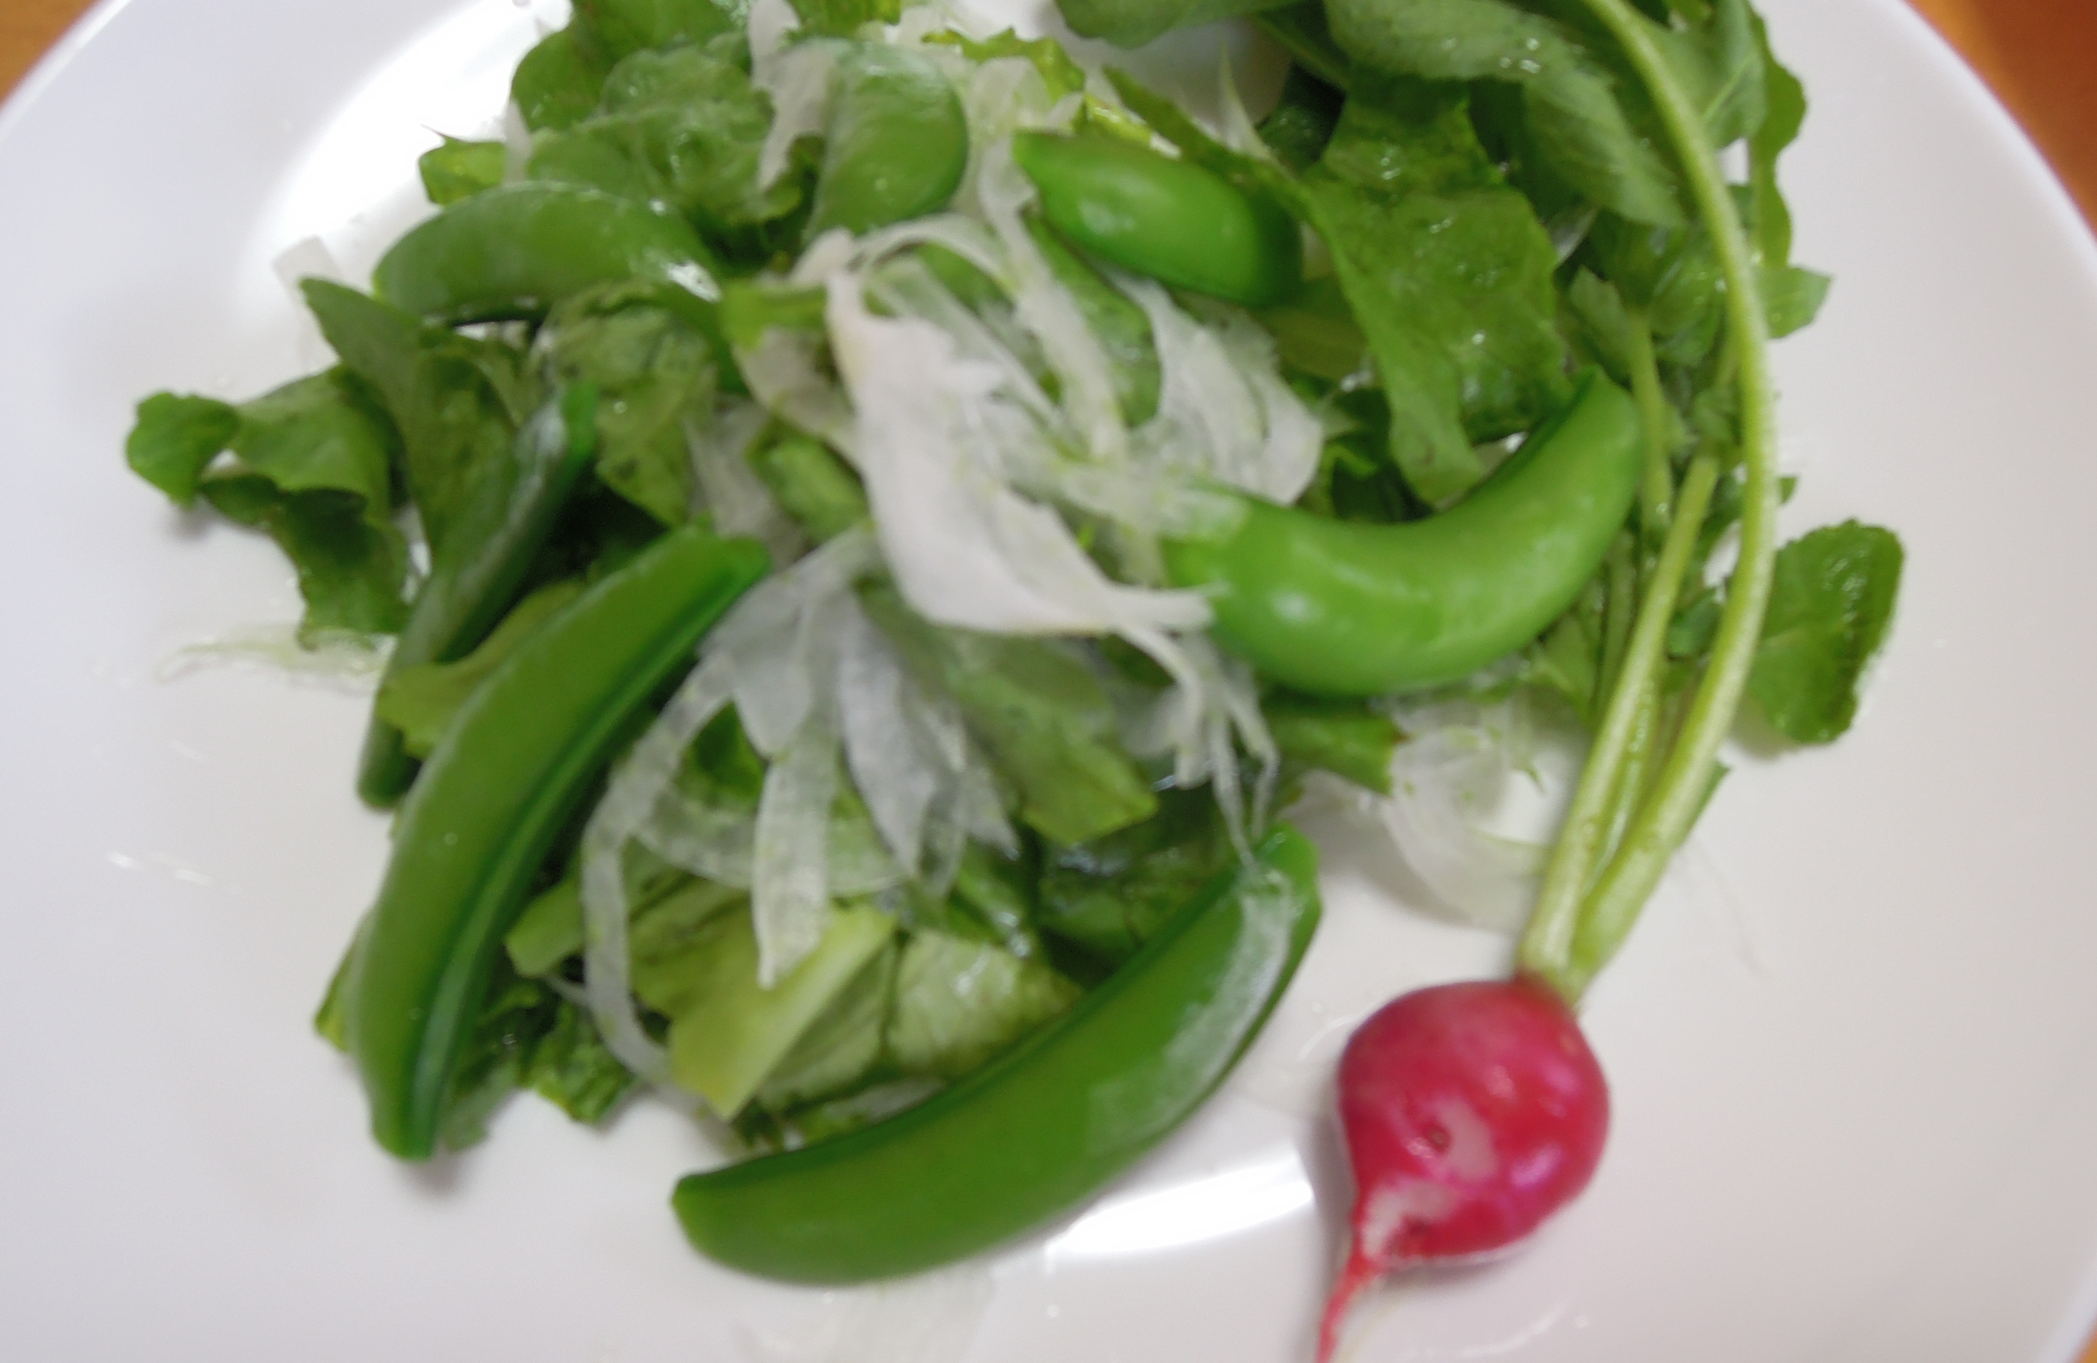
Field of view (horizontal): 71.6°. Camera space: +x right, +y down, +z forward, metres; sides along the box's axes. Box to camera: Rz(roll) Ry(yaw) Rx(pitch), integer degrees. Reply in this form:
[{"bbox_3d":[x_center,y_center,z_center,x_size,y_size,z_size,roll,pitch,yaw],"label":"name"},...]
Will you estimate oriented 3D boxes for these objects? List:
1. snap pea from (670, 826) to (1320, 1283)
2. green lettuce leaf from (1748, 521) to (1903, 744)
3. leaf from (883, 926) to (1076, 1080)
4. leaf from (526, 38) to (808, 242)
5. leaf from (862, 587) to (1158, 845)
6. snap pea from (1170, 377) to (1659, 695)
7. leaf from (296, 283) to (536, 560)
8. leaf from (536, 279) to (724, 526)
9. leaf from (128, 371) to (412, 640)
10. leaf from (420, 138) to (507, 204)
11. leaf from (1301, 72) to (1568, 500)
[{"bbox_3d":[-0.001,0.041,0.145,0.072,0.015,0.026,-24,71,-9],"label":"snap pea"},{"bbox_3d":[0.087,-0.006,0.164,0.017,0.008,0.029,20,70,7],"label":"green lettuce leaf"},{"bbox_3d":[-0.006,0.033,0.147,0.022,0.010,0.016,-6,69,-3],"label":"leaf"},{"bbox_3d":[-0.045,-0.063,0.170,0.034,0.016,0.024,2,69,0],"label":"leaf"},{"bbox_3d":[-0.005,0.003,0.146,0.018,0.014,0.032,-41,75,-15],"label":"leaf"},{"bbox_3d":[0.039,-0.015,0.150,0.052,0.017,0.030,-11,70,-5],"label":"snap pea"},{"bbox_3d":[-0.072,-0.030,0.164,0.019,0.014,0.042,-28,72,-11],"label":"leaf"},{"bbox_3d":[-0.045,-0.031,0.159,0.019,0.014,0.033,-15,70,-6],"label":"leaf"},{"bbox_3d":[-0.089,-0.022,0.167,0.035,0.016,0.024,10,69,3],"label":"leaf"},{"bbox_3d":[-0.072,-0.065,0.183,0.014,0.010,0.010,-9,69,-4],"label":"leaf"},{"bbox_3d":[0.042,-0.047,0.168,0.024,0.014,0.060,-4,69,-2],"label":"leaf"}]

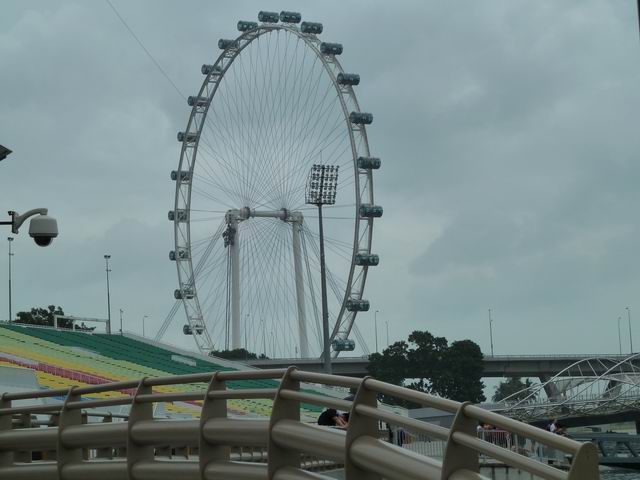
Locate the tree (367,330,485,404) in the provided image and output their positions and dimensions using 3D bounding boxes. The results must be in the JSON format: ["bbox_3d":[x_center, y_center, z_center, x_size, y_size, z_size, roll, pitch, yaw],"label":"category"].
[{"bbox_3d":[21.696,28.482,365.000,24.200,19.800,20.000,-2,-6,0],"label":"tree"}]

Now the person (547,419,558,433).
[{"bbox_3d":[9.170,7.868,70.000,0.360,1.680,0.500,-1,-6,-6],"label":"person"}]

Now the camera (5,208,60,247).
[{"bbox_3d":[-2.178,-0.094,13.400,0.410,0.290,0.230,-3,-6,5],"label":"camera"}]

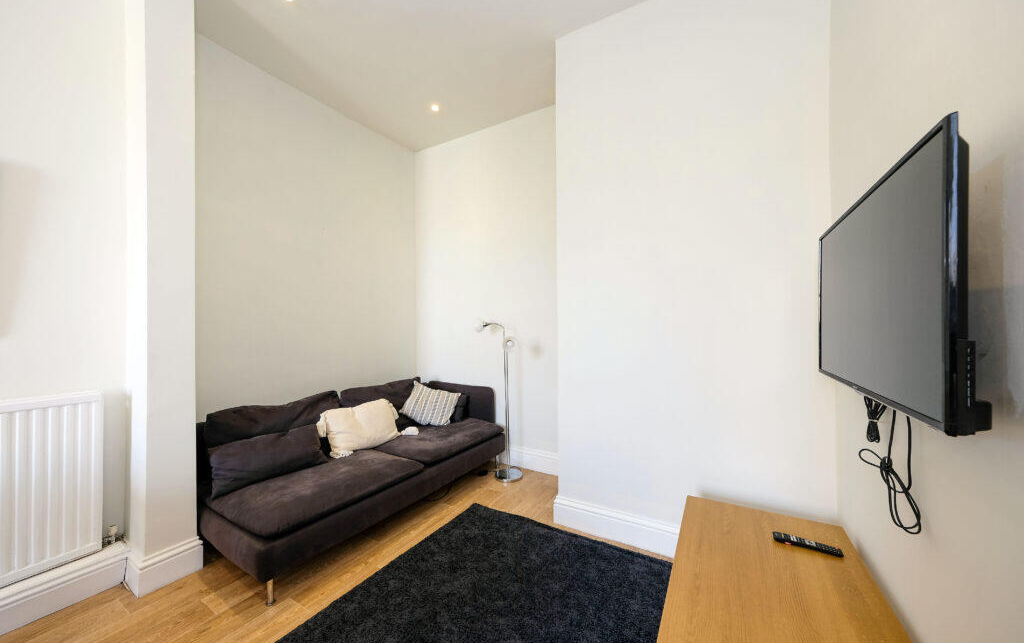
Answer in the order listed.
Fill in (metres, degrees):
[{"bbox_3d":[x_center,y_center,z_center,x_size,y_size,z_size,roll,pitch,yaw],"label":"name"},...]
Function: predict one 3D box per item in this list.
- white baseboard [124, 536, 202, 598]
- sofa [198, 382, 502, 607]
[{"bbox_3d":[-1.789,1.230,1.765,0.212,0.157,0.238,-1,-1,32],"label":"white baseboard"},{"bbox_3d":[-0.984,0.920,2.578,0.990,0.780,1.900,-1,-1,34],"label":"sofa"}]

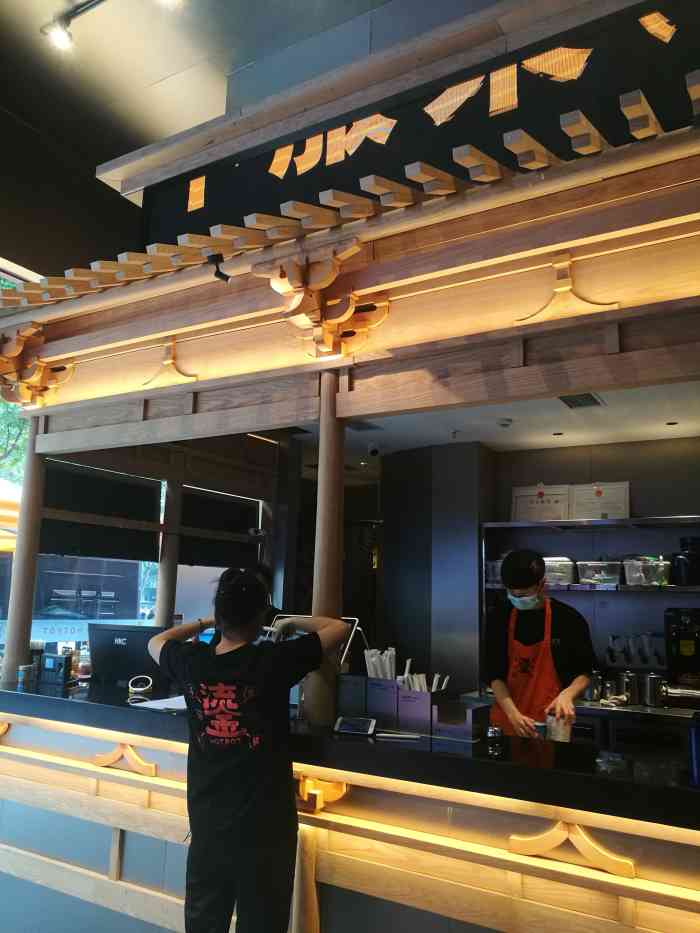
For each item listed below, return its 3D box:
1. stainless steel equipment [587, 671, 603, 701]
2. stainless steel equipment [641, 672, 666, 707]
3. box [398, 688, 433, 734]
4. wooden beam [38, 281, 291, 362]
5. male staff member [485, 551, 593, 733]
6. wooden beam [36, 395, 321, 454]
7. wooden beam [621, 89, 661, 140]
[{"bbox_3d":[1.426,1.281,4.246,0.111,0.164,0.111,-5,-11,31],"label":"stainless steel equipment"},{"bbox_3d":[1.720,1.260,4.112,0.118,0.173,0.118,-5,-11,31],"label":"stainless steel equipment"},{"bbox_3d":[0.275,0.919,2.750,0.138,0.161,0.135,-5,-11,31],"label":"box"},{"bbox_3d":[-0.941,-0.671,3.561,1.708,0.119,0.100,-5,-11,31],"label":"wooden beam"},{"bbox_3d":[0.757,1.165,2.857,0.470,1.680,0.400,-5,-11,31],"label":"male staff member"},{"bbox_3d":[-0.922,-0.180,3.625,1.899,0.100,0.071,-5,-11,31],"label":"wooden beam"},{"bbox_3d":[0.930,-1.099,2.320,0.056,0.066,0.394,-5,7,31],"label":"wooden beam"}]

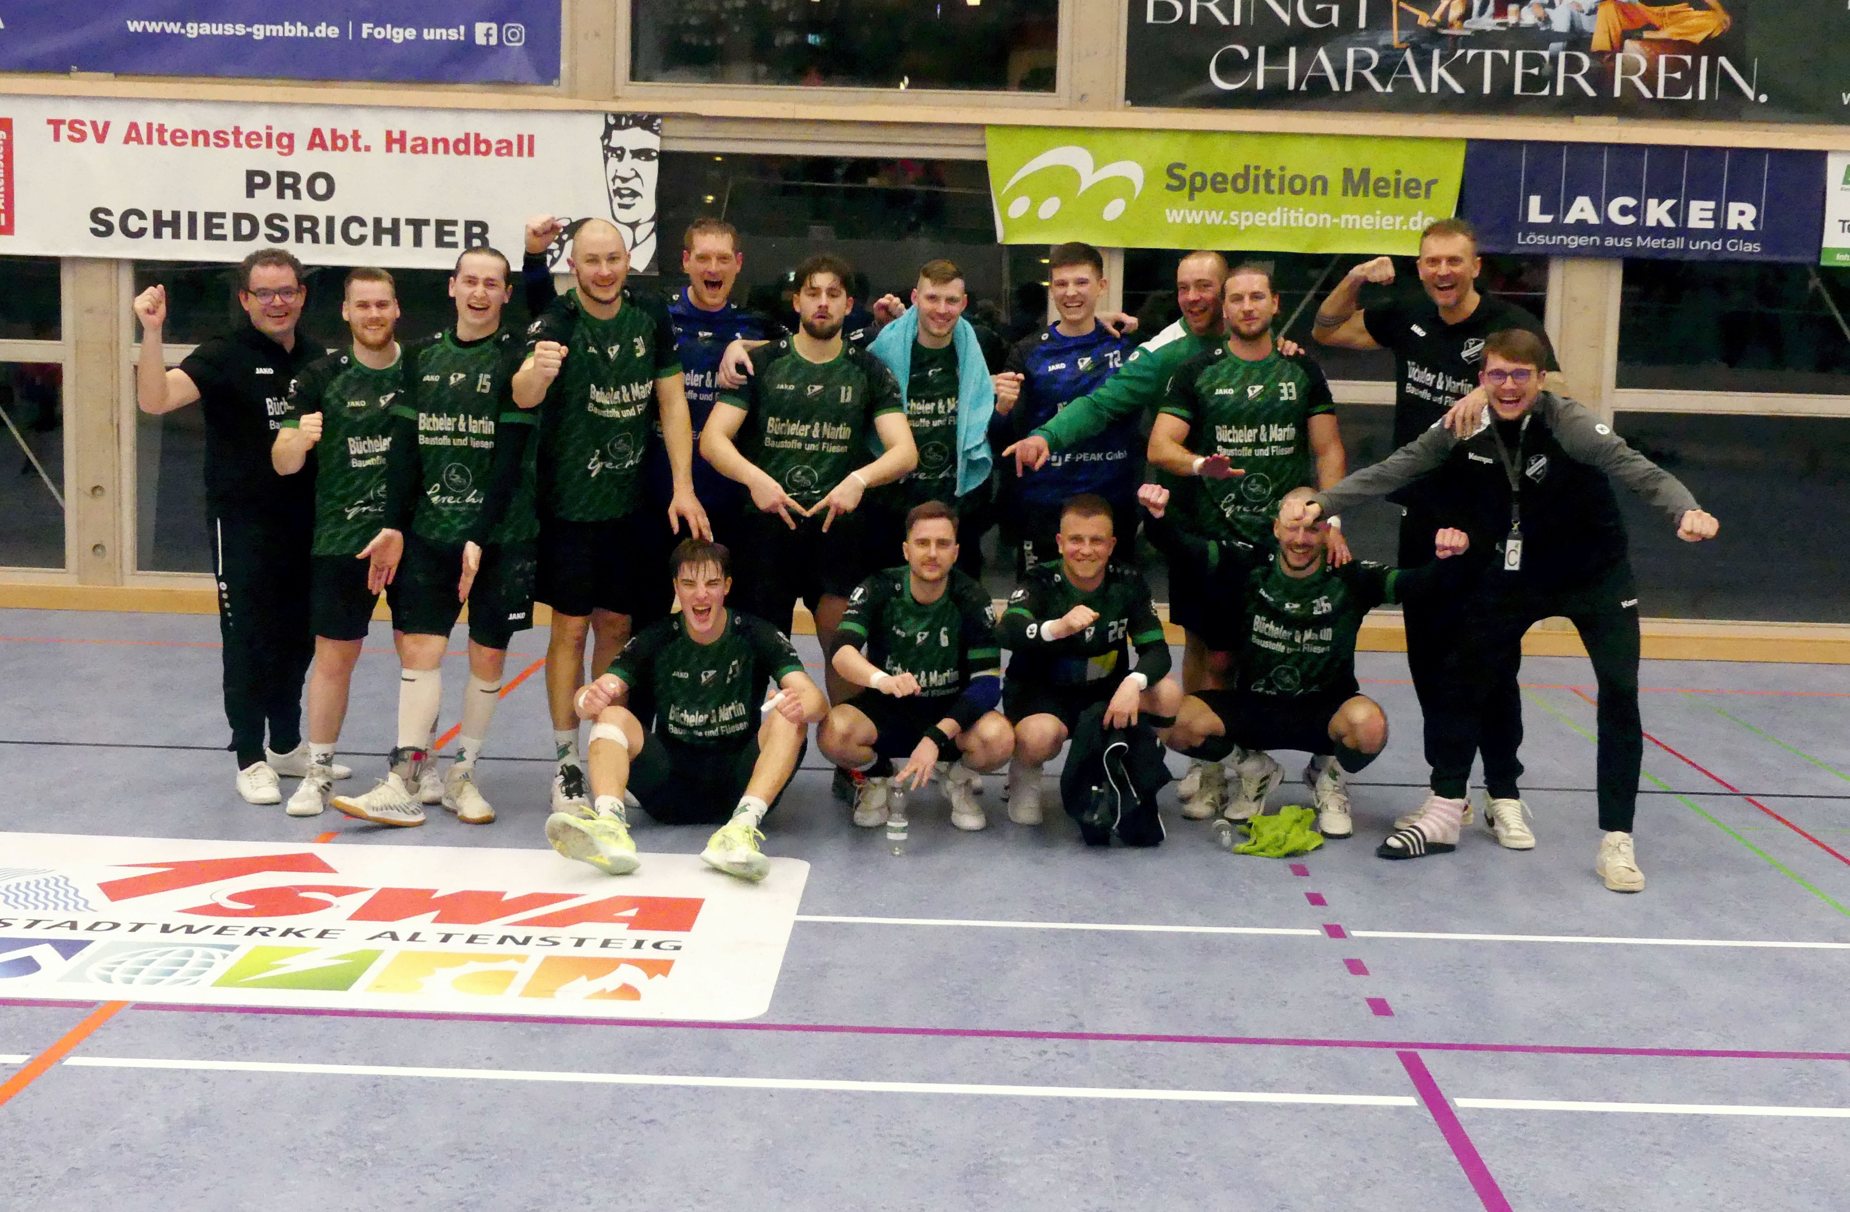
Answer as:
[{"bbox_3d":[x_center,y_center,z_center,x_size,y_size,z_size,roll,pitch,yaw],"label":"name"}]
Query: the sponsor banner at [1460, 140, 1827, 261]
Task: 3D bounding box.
[{"bbox_3d":[3.651,-2.050,11.371,1.835,0.578,0.040,2,7,1],"label":"sponsor banner"}]

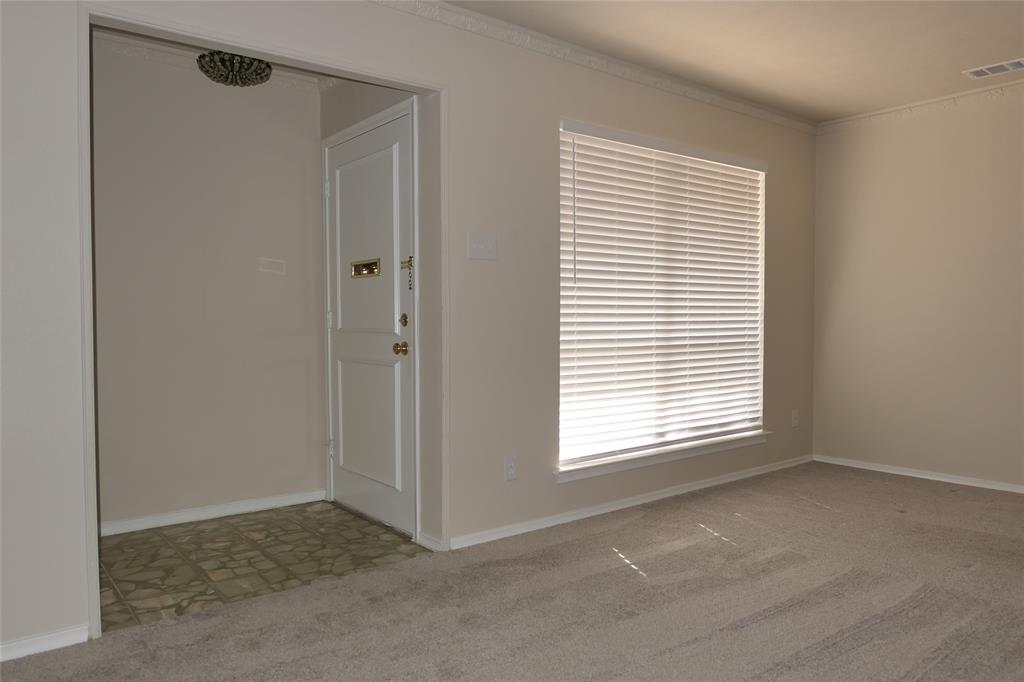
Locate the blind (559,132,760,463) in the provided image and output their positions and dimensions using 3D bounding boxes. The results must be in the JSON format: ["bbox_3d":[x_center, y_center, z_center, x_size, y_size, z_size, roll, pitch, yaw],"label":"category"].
[{"bbox_3d":[0.913,-0.231,3.957,1.755,1.715,0.060,-2,3,-37],"label":"blind"}]

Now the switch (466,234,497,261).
[{"bbox_3d":[-0.131,-0.429,3.104,0.166,0.114,0.020,-2,3,-37],"label":"switch"}]

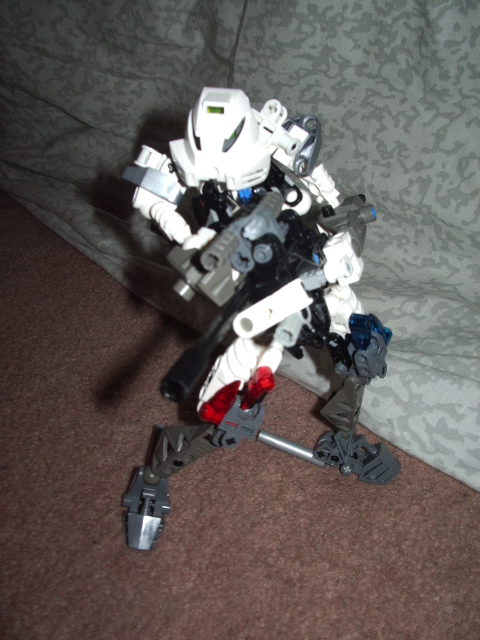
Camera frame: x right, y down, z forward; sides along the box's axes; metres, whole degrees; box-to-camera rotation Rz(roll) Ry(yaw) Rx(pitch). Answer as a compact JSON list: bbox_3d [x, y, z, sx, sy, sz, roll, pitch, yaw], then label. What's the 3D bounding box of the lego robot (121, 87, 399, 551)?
[{"bbox_3d":[0.013,0.014,0.302,0.152,0.210,0.120,-3,35,-4],"label":"lego robot"}]

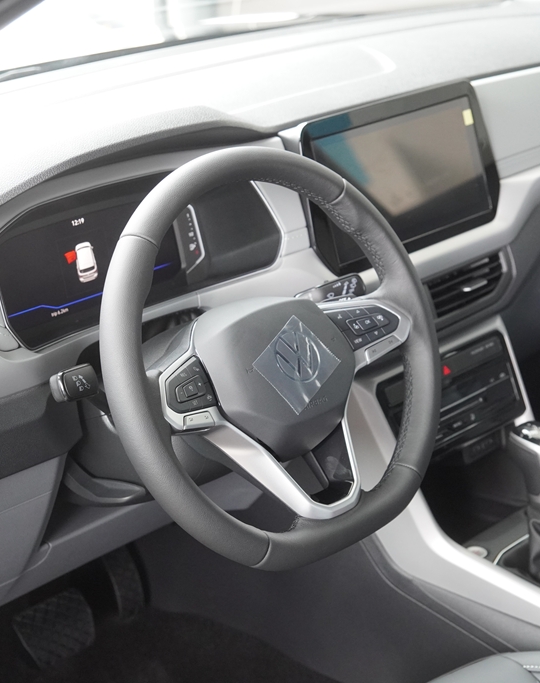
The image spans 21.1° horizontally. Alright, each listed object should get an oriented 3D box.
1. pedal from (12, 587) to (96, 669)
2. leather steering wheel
[{"bbox_3d":[-0.245,0.325,1.636,0.090,0.070,0.030,-22,-11,-41],"label":"pedal"},{"bbox_3d":[-0.002,0.011,1.275,0.370,0.362,0.100,-22,4,-41],"label":"leather steering wheel"}]

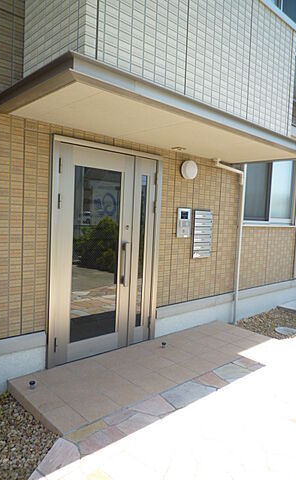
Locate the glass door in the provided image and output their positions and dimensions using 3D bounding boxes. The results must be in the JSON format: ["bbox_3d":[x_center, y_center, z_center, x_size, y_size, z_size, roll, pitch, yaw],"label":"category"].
[{"bbox_3d":[-0.389,0.136,3.585,1.300,2.080,0.090,-1,5,-42],"label":"glass door"}]

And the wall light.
[{"bbox_3d":[0.519,-0.855,4.257,0.238,0.238,0.095,-1,5,-42],"label":"wall light"}]

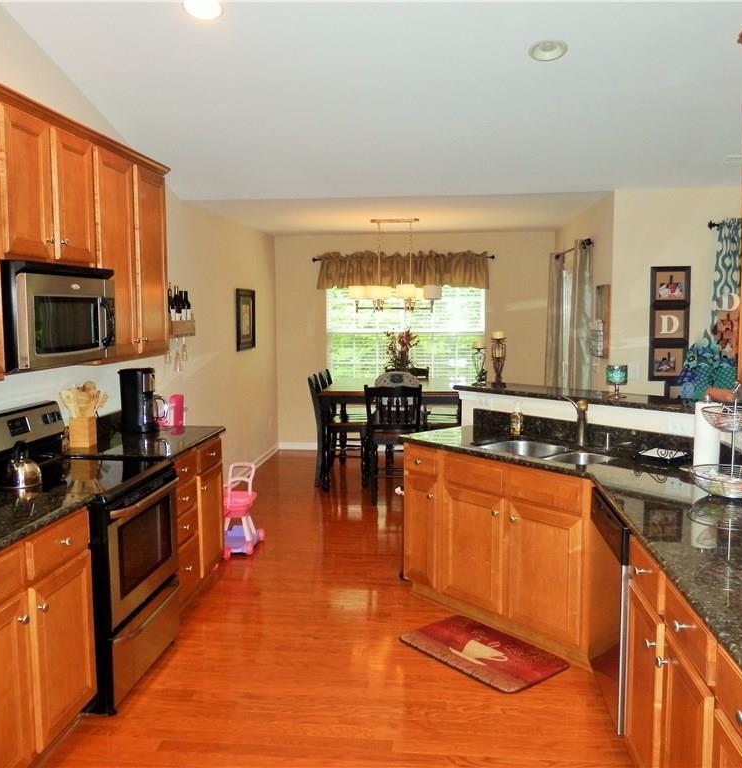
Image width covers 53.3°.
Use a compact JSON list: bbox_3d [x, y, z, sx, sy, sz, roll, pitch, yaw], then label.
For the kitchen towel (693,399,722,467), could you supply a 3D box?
[{"bbox_3d":[1.510,0.233,3.318,0.114,0.290,0.114,0,6,6],"label":"kitchen towel"}]

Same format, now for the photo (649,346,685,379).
[{"bbox_3d":[2.068,-0.160,5.153,0.250,0.252,0.025,0,6,6],"label":"photo"}]

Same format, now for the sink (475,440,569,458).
[{"bbox_3d":[0.832,0.441,3.846,0.370,0.190,0.400,-5,7,-38],"label":"sink"}]

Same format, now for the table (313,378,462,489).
[{"bbox_3d":[0.259,0.455,7.148,1.320,0.910,1.380,0,6,6],"label":"table"}]

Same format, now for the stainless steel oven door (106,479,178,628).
[{"bbox_3d":[-1.032,0.728,3.348,0.080,0.480,0.740,0,6,6],"label":"stainless steel oven door"}]

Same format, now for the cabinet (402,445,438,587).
[{"bbox_3d":[0.504,0.763,4.300,0.580,0.876,0.300,-5,8,-39],"label":"cabinet"}]

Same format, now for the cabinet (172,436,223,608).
[{"bbox_3d":[-1.269,0.787,4.188,0.620,0.880,0.890,0,6,6],"label":"cabinet"}]

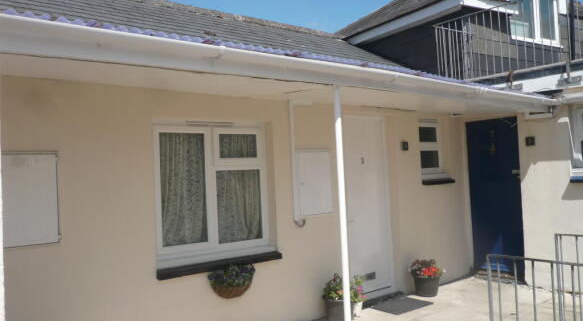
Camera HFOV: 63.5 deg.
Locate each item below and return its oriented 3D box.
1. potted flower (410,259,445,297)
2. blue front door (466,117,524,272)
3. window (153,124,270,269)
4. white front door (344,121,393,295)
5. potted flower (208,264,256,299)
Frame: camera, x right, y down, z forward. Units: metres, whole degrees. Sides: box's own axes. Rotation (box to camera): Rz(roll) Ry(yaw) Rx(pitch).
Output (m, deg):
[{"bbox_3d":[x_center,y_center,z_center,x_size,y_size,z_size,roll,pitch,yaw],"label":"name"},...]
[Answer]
[{"bbox_3d":[1.576,1.362,5.482,0.380,0.420,0.360,-2,-1,0],"label":"potted flower"},{"bbox_3d":[2.594,0.450,5.940,0.080,1.950,0.760,-2,-1,-32],"label":"blue front door"},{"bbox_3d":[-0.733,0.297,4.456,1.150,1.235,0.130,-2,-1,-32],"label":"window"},{"bbox_3d":[0.825,0.538,5.449,0.810,2.080,0.100,-2,-1,-32],"label":"white front door"},{"bbox_3d":[-0.490,1.089,4.253,0.440,0.300,0.240,-2,-1,-32],"label":"potted flower"}]

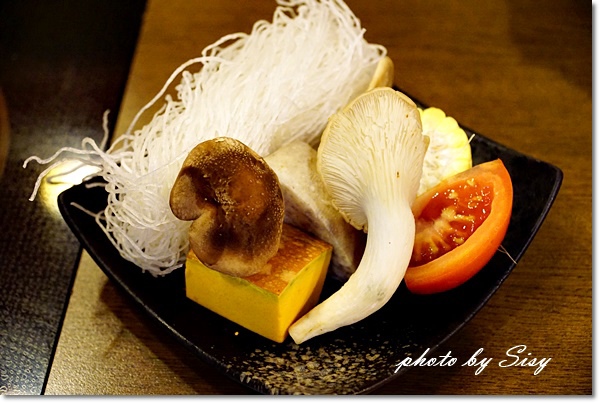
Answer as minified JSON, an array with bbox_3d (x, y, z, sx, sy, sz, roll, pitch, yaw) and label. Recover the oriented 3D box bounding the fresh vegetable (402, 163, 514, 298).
[{"bbox_3d":[0.073,0.012,0.517,0.039,0.035,0.068,40,73,0],"label":"fresh vegetable"}]

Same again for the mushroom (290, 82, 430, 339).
[{"bbox_3d":[0.028,0.009,0.506,0.048,0.036,0.117,13,78,7],"label":"mushroom"}]

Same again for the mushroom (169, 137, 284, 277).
[{"bbox_3d":[-0.033,0.002,0.512,0.051,0.028,0.061,-5,68,-9],"label":"mushroom"}]

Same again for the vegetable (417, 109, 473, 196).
[{"bbox_3d":[0.065,-0.019,0.553,0.046,0.034,0.046,-3,69,8],"label":"vegetable"}]

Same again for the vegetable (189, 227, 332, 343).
[{"bbox_3d":[-0.018,0.033,0.510,0.051,0.025,0.042,22,41,26],"label":"vegetable"}]

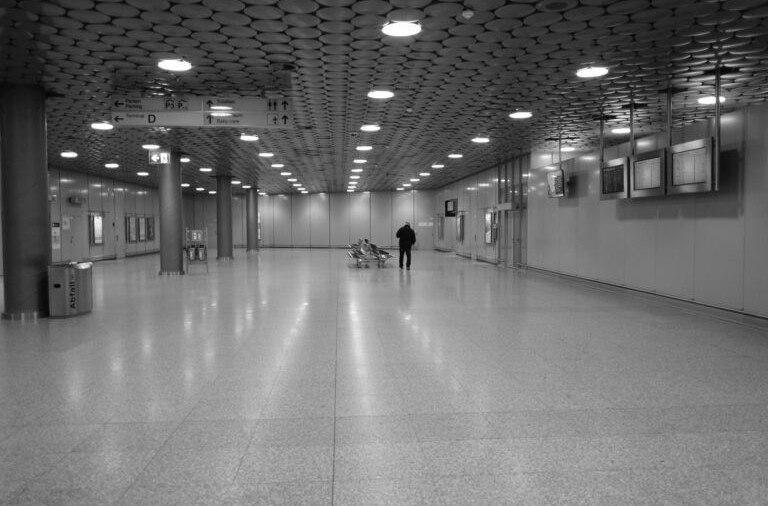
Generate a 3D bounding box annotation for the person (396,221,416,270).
[{"bbox_3d":[0.802,-0.266,20.528,0.640,1.697,0.400,-1,3,-6],"label":"person"}]

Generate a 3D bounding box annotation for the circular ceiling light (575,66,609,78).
[{"bbox_3d":[3.359,-2.923,9.299,0.470,0.080,0.470,0,3,0],"label":"circular ceiling light"}]

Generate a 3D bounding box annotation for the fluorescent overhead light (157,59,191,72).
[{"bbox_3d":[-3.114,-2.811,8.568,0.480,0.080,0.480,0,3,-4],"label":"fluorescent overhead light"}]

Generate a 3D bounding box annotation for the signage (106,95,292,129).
[{"bbox_3d":[-3.370,-2.595,10.671,3.273,0.574,0.130,0,3,-4],"label":"signage"}]

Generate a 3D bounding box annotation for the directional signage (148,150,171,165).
[{"bbox_3d":[-6.880,-2.927,17.736,0.643,0.442,0.100,0,3,-4],"label":"directional signage"}]

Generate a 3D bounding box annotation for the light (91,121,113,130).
[{"bbox_3d":[-6.894,-3.098,14.085,0.470,0.080,0.470,0,3,-4],"label":"light"}]

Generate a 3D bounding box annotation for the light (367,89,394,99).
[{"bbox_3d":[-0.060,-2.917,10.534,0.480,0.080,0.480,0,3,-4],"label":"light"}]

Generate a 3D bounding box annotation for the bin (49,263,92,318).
[{"bbox_3d":[-5.591,0.664,10.323,0.420,0.910,0.700,0,3,5],"label":"bin"}]

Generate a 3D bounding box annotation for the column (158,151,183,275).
[{"bbox_3d":[-7.118,-1.317,19.329,0.730,4.043,0.730,0,3,-4],"label":"column"}]

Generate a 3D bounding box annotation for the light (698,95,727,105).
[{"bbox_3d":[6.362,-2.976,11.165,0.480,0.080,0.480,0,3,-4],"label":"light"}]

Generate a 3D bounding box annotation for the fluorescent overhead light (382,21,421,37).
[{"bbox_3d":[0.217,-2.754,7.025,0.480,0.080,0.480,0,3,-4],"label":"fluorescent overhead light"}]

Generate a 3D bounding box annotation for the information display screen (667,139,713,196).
[{"bbox_3d":[5.133,-1.409,9.607,0.110,0.833,1.222,0,3,-4],"label":"information display screen"}]

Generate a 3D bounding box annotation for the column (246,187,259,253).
[{"bbox_3d":[-8.277,-2.093,36.313,0.730,3.950,0.730,0,3,-4],"label":"column"}]

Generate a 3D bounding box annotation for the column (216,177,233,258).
[{"bbox_3d":[-7.813,-1.734,28.333,0.730,4.043,0.730,0,3,-4],"label":"column"}]

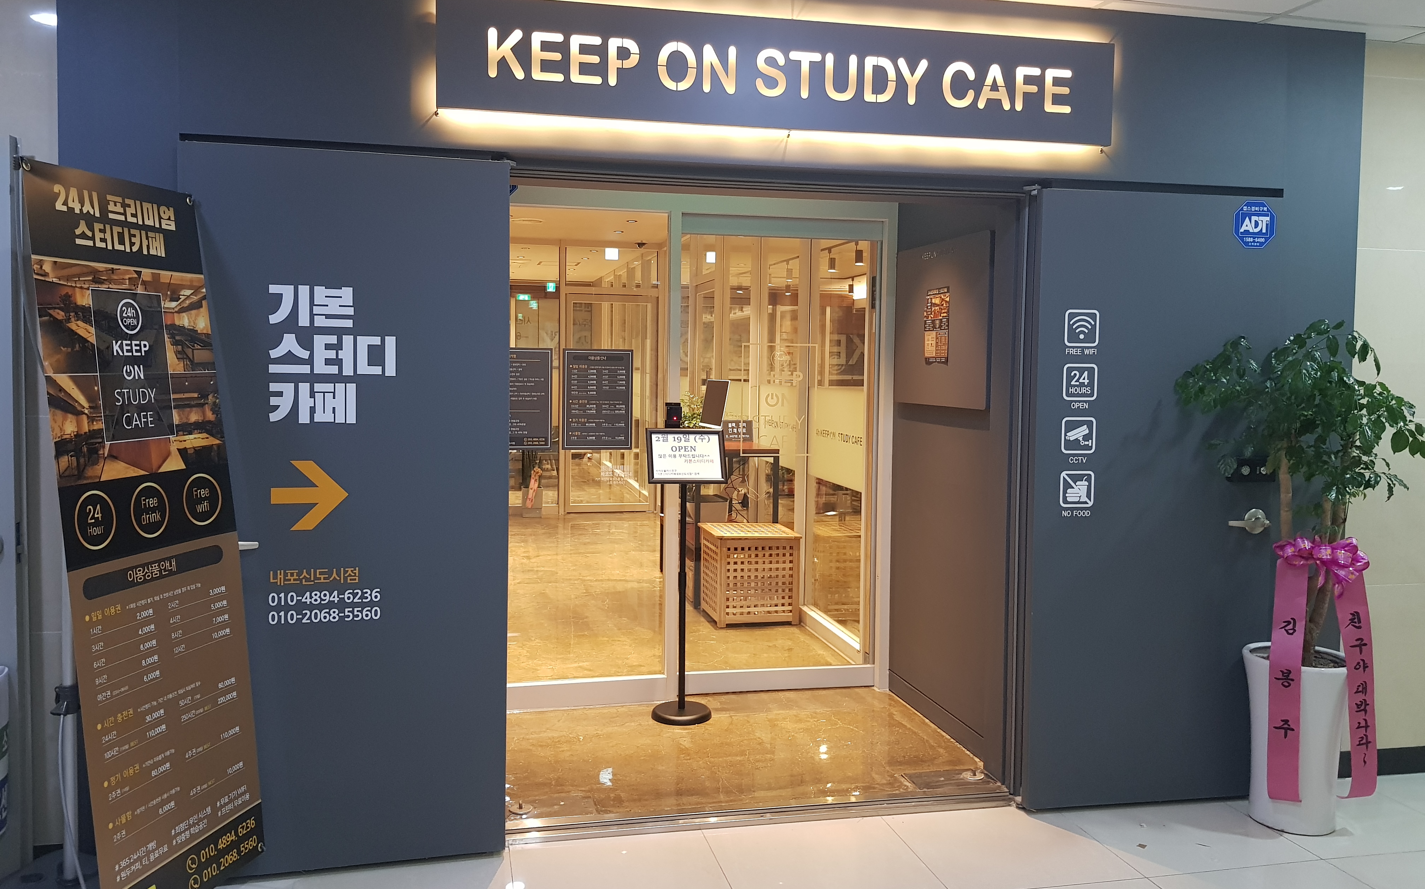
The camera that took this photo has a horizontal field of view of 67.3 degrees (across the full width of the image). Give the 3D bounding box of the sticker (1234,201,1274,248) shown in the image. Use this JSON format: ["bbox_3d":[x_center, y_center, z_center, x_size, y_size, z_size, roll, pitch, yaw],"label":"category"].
[{"bbox_3d":[1.819,-0.737,3.587,0.158,0.163,0.008,0,3,-9],"label":"sticker"}]

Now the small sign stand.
[{"bbox_3d":[-0.114,0.547,4.554,0.345,1.245,0.260,0,3,-12],"label":"small sign stand"}]

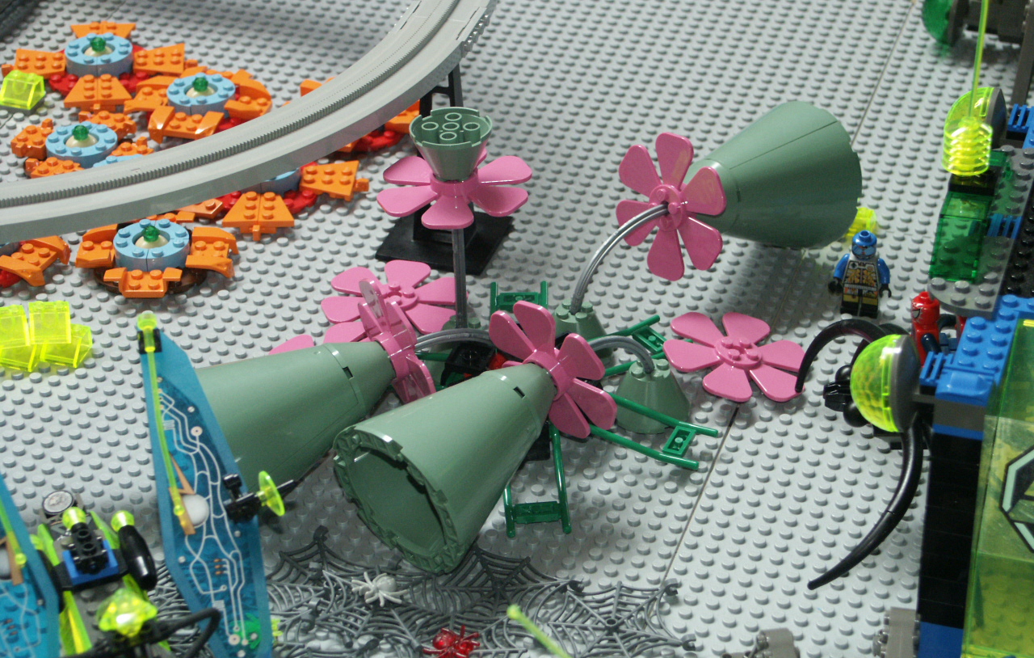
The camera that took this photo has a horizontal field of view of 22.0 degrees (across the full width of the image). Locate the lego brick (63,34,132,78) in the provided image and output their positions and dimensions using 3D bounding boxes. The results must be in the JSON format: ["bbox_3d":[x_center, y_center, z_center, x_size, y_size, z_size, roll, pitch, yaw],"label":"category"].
[{"bbox_3d":[-0.203,-0.132,1.297,0.032,0.011,0.032,0,33,0],"label":"lego brick"}]

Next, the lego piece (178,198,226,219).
[{"bbox_3d":[-0.143,-0.056,1.180,0.025,0.005,0.018,9,34,15],"label":"lego piece"}]

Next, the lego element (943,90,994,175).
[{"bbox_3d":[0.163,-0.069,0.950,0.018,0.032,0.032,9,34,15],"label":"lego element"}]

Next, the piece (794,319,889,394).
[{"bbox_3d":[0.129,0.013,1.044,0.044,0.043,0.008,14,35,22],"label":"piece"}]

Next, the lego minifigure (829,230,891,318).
[{"bbox_3d":[0.143,-0.023,1.105,0.025,0.039,0.013,8,34,13],"label":"lego minifigure"}]

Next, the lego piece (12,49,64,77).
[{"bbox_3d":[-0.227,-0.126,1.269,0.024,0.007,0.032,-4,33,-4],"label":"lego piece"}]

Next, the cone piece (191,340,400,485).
[{"bbox_3d":[-0.081,0.029,0.981,0.077,0.064,0.064,-27,40,-20],"label":"cone piece"}]

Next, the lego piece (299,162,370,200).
[{"bbox_3d":[-0.081,-0.066,1.189,0.030,0.007,0.032,0,33,1],"label":"lego piece"}]

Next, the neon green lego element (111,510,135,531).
[{"bbox_3d":[-0.136,0.067,0.922,0.008,0.008,0.009,-16,39,-22],"label":"neon green lego element"}]

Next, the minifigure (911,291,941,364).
[{"bbox_3d":[0.152,0.005,0.975,0.014,0.040,0.024,-10,31,9],"label":"minifigure"}]

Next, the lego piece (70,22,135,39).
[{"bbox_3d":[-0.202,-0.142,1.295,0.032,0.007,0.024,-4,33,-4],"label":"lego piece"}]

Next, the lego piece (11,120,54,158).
[{"bbox_3d":[-0.224,-0.087,1.237,0.017,0.008,0.022,12,35,19],"label":"lego piece"}]

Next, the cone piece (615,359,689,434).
[{"bbox_3d":[0.052,0.023,1.043,0.032,0.021,0.032,-1,33,0],"label":"cone piece"}]

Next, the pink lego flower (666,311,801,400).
[{"bbox_3d":[0.089,0.010,1.079,0.060,0.010,0.061,20,35,7],"label":"pink lego flower"}]

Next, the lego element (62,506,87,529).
[{"bbox_3d":[-0.149,0.063,0.895,0.008,0.008,0.008,-1,33,0],"label":"lego element"}]

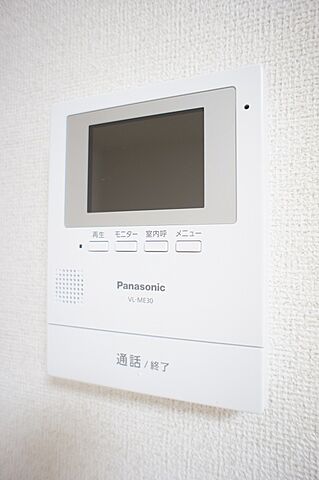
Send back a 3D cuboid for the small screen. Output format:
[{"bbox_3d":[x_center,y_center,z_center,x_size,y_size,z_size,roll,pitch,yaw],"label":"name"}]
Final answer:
[{"bbox_3d":[-0.010,-0.044,0.184,0.072,0.054,0.005,0,-2,21],"label":"small screen"}]

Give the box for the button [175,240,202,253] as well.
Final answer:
[{"bbox_3d":[0.015,0.003,0.172,0.015,0.006,0.003,0,-2,21],"label":"button"}]

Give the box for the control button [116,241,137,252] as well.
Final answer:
[{"bbox_3d":[-0.019,0.004,0.185,0.015,0.006,0.003,0,-2,21],"label":"control button"}]

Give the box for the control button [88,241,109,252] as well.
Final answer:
[{"bbox_3d":[-0.037,0.004,0.191,0.014,0.006,0.003,0,-2,21],"label":"control button"}]

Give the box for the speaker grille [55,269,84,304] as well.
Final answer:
[{"bbox_3d":[-0.056,0.029,0.198,0.020,0.020,0.002,0,-2,21],"label":"speaker grille"}]

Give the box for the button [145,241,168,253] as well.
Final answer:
[{"bbox_3d":[-0.002,0.003,0.178,0.014,0.006,0.003,0,-2,21],"label":"button"}]

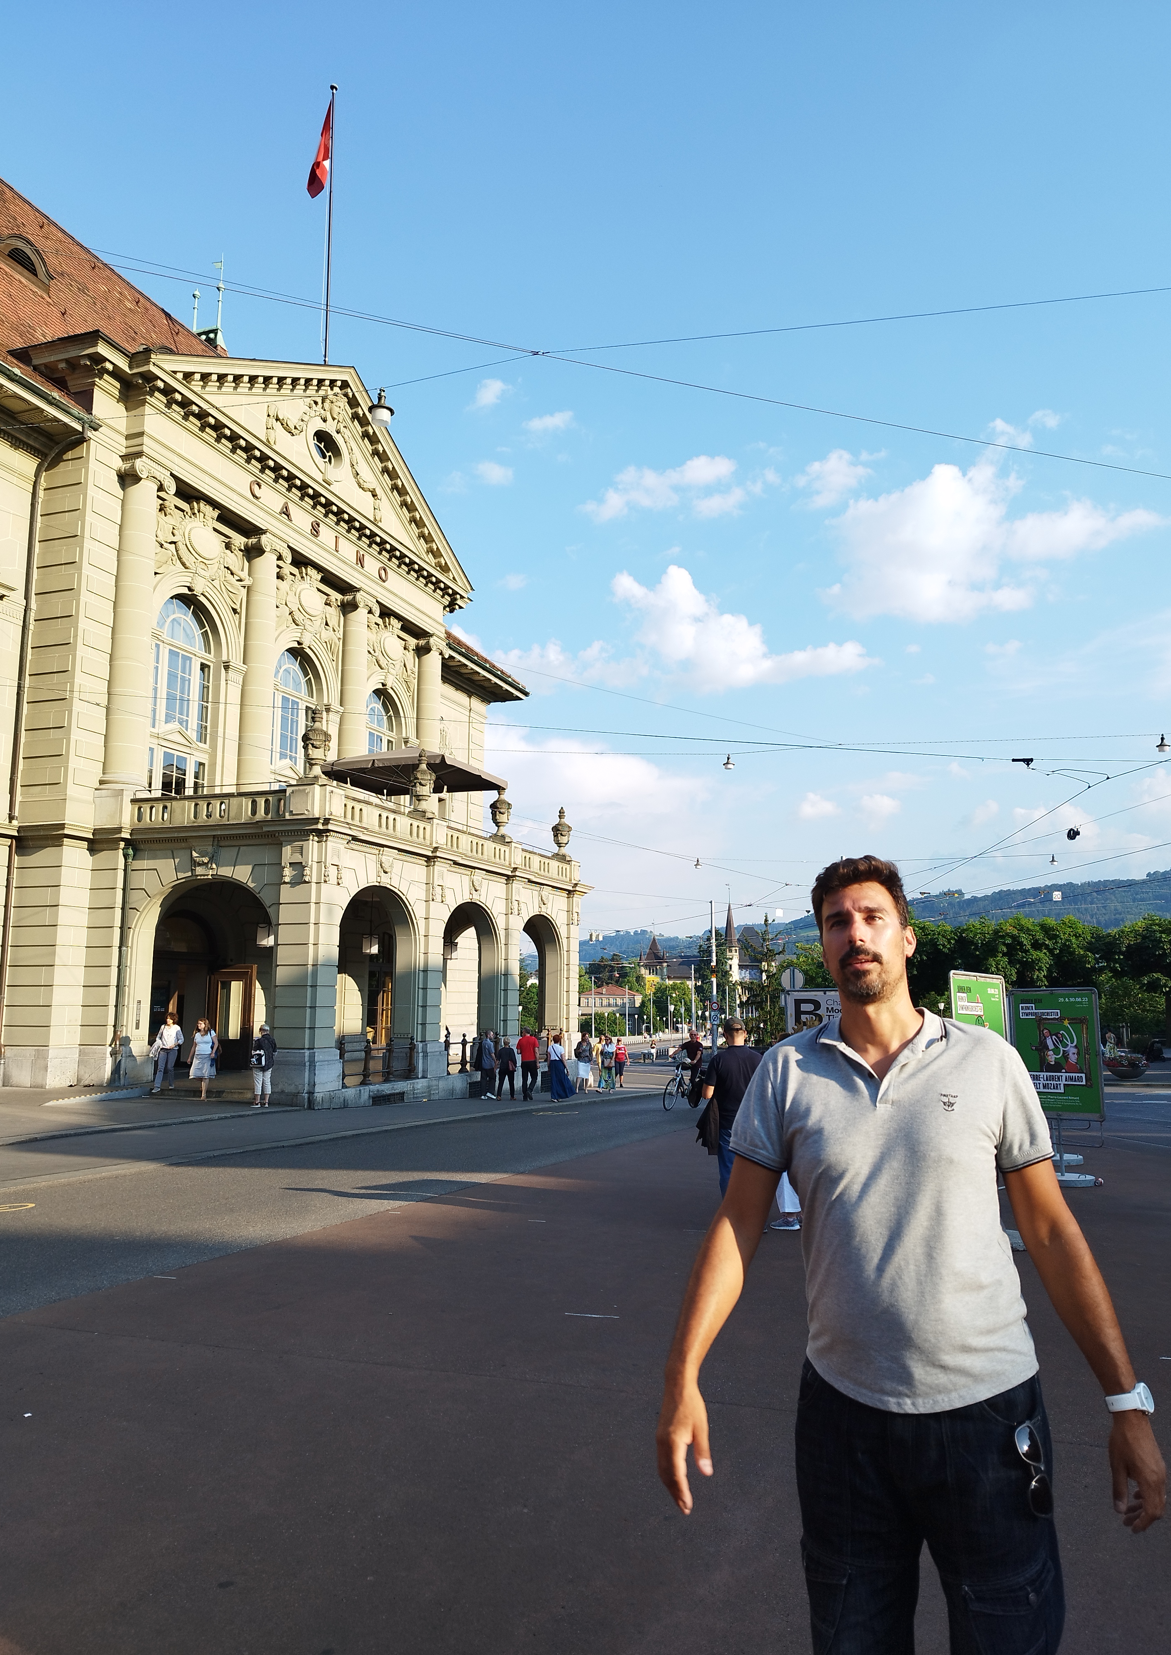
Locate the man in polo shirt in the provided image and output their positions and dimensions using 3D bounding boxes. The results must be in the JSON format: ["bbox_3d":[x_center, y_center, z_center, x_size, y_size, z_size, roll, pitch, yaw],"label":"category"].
[{"bbox_3d":[0.489,0.952,1.718,0.800,1.830,0.420,-2,-9,11],"label":"man in polo shirt"}]

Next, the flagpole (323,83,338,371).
[{"bbox_3d":[-7.999,-18.832,35.982,0.220,9.900,0.220,3,-9,-20],"label":"flagpole"}]

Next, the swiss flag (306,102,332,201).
[{"bbox_3d":[-8.474,-21.587,36.596,0.850,3.150,0.450,2,-9,-14],"label":"swiss flag"}]

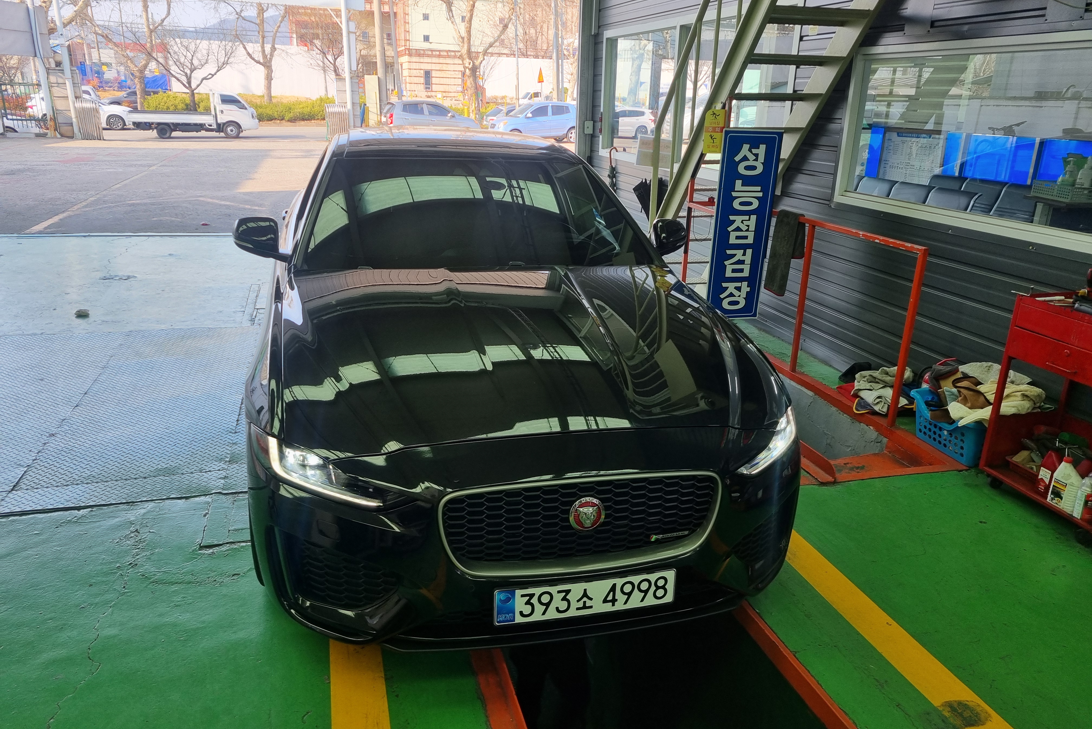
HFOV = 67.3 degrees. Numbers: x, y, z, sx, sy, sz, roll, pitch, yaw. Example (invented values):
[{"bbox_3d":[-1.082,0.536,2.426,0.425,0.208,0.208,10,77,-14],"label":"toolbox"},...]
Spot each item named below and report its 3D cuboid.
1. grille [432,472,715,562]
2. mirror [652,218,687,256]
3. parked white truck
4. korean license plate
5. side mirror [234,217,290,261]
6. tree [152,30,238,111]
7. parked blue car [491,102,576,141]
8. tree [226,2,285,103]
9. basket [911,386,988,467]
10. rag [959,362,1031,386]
[{"bbox_3d":[0.114,0.428,2.270,0.800,0.225,0.110,-3,6,-15],"label":"grille"},{"bbox_3d":[0.564,-0.621,3.966,0.240,0.178,0.140,-3,18,-15],"label":"mirror"},{"bbox_3d":[-14.951,-10.671,34.880,5.100,1.980,1.740,-4,19,-19],"label":"parked white truck"},{"bbox_3d":[0.117,0.639,2.266,0.522,0.112,0.020,-3,18,-15],"label":"korean license plate"},{"bbox_3d":[-1.206,-0.534,3.494,0.240,0.178,0.140,-3,18,-15],"label":"side mirror"},{"bbox_3d":[-22.245,-18.059,51.321,5.400,5.600,5.000,-3,18,-15],"label":"tree"},{"bbox_3d":[-0.237,-9.604,32.528,3.530,1.480,1.595,-3,18,-15],"label":"parked blue car"},{"bbox_3d":[-19.313,-20.772,54.846,4.600,8.800,4.600,-3,18,-15],"label":"tree"},{"bbox_3d":[2.099,0.312,4.139,0.290,0.236,0.430,-3,18,-15],"label":"basket"},{"bbox_3d":[2.194,0.056,4.039,0.220,0.120,0.380,-3,18,-15],"label":"rag"}]

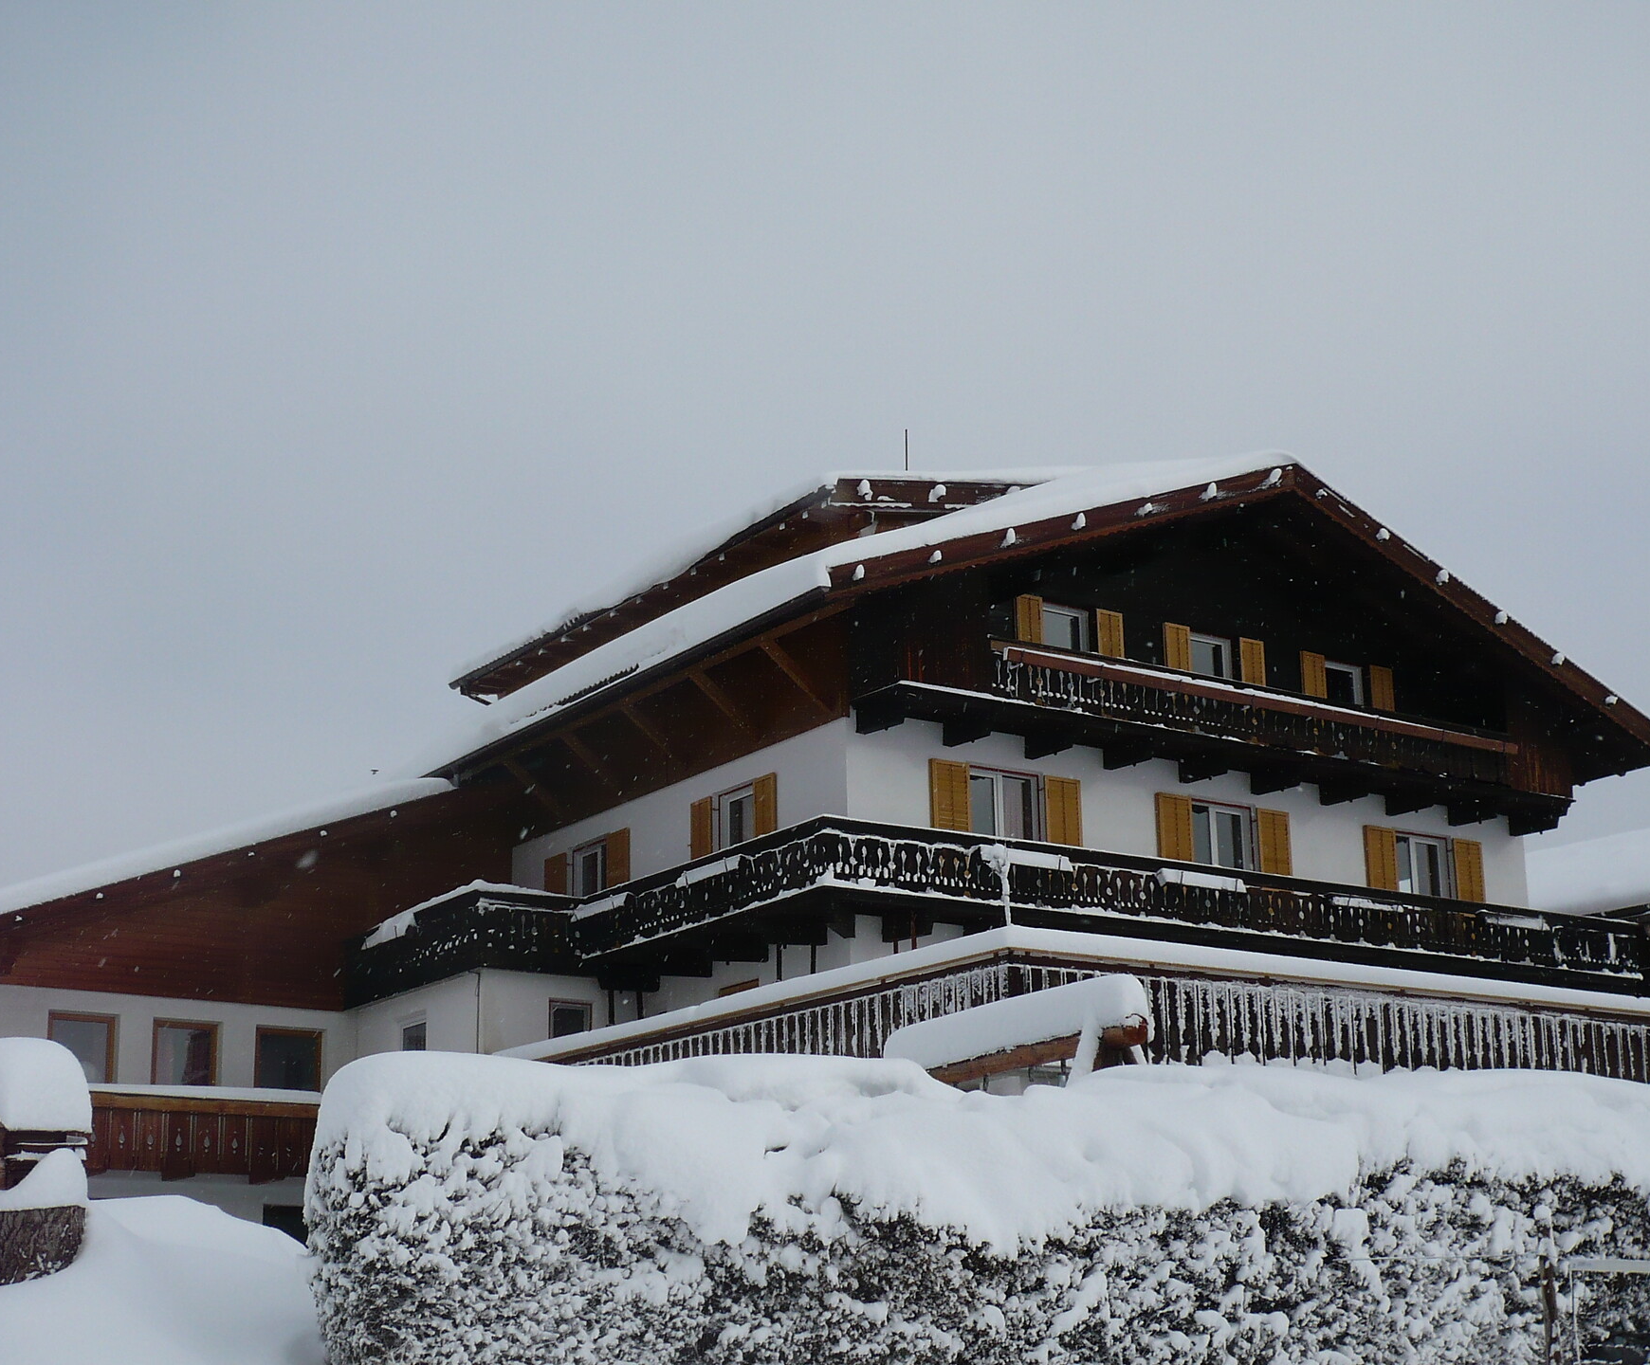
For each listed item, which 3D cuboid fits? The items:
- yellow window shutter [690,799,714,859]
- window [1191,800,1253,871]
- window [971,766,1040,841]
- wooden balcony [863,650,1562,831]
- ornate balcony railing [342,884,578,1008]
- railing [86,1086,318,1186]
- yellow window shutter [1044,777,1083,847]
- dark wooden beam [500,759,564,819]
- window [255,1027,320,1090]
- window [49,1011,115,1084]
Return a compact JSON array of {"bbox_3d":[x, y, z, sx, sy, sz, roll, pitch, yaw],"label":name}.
[{"bbox_3d":[-1.834,2.390,38.788,0.067,1.339,0.624,9,-18,-32],"label":"yellow window shutter"},{"bbox_3d":[5.919,2.481,39.340,1.219,1.330,0.154,9,-18,-32],"label":"window"},{"bbox_3d":[2.506,1.929,37.155,1.238,1.296,0.154,9,-18,-32],"label":"window"},{"bbox_3d":[6.255,0.840,39.197,13.344,1.315,1.200,9,-18,-32],"label":"wooden balcony"},{"bbox_3d":[-5.599,4.244,40.434,1.776,1.248,4.944,9,-18,-32],"label":"ornate balcony railing"},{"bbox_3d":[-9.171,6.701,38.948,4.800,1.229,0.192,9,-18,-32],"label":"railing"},{"bbox_3d":[3.448,2.032,37.635,0.662,1.334,0.067,9,-18,-32],"label":"yellow window shutter"},{"bbox_3d":[-4.715,1.743,42.643,1.259,0.180,0.170,47,-34,-15],"label":"dark wooden beam"},{"bbox_3d":[-8.422,6.026,41.103,1.111,1.210,0.154,9,-18,-32],"label":"window"},{"bbox_3d":[-11.170,5.569,39.348,1.017,1.210,0.154,9,-18,-32],"label":"window"}]

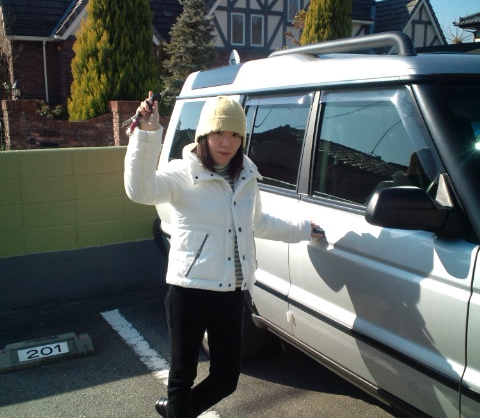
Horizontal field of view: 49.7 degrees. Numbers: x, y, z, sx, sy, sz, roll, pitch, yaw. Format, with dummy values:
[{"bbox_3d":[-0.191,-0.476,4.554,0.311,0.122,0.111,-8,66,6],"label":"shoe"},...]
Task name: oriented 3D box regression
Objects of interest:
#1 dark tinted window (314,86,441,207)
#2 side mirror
[{"bbox_3d":[0.511,-0.232,2.018,0.060,0.460,0.670,1,8,-31],"label":"dark tinted window"},{"bbox_3d":[0.554,0.003,1.692,0.260,0.155,0.160,-6,12,-30],"label":"side mirror"}]

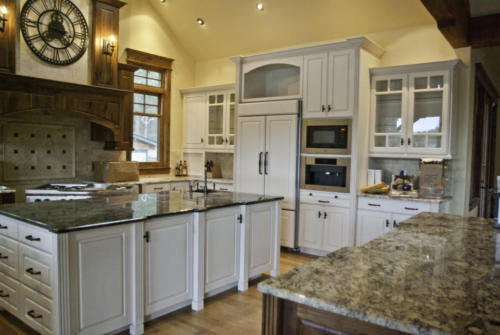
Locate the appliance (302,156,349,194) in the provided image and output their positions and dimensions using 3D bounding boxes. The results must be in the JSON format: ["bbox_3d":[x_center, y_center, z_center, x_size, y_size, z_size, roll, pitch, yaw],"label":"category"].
[{"bbox_3d":[1.146,0.088,5.204,0.718,0.448,0.500,3,3,37],"label":"appliance"}]

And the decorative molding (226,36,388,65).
[{"bbox_3d":[0.771,-1.570,5.482,2.140,0.125,0.830,3,3,37],"label":"decorative molding"}]

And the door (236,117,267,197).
[{"bbox_3d":[0.037,-0.092,5.717,0.535,1.353,0.100,3,3,37],"label":"door"}]

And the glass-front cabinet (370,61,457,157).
[{"bbox_3d":[2.169,-0.735,5.009,1.072,1.200,0.345,3,3,37],"label":"glass-front cabinet"}]

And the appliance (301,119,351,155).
[{"bbox_3d":[1.208,-0.430,5.426,0.739,0.481,0.500,3,3,37],"label":"appliance"}]

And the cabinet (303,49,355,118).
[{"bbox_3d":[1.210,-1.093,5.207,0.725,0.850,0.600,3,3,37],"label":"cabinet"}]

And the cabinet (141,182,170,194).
[{"bbox_3d":[-1.812,0.703,6.466,0.632,0.904,0.592,3,3,37],"label":"cabinet"}]

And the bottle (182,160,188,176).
[{"bbox_3d":[-1.259,0.016,7.340,0.085,0.308,0.085,3,3,37],"label":"bottle"}]

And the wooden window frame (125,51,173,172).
[{"bbox_3d":[-1.759,-0.928,6.715,0.120,2.145,1.010,3,3,37],"label":"wooden window frame"}]

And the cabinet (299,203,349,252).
[{"bbox_3d":[1.175,0.815,5.293,0.735,0.618,0.600,3,3,37],"label":"cabinet"}]

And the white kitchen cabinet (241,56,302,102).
[{"bbox_3d":[0.526,-1.348,6.043,1.129,0.631,0.654,3,3,37],"label":"white kitchen cabinet"}]

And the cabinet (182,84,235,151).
[{"bbox_3d":[-0.575,-0.863,6.820,1.620,1.120,0.370,3,3,37],"label":"cabinet"}]

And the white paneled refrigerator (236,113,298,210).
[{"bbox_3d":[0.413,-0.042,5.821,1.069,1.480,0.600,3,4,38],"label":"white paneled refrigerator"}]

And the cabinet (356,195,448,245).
[{"bbox_3d":[2.021,0.833,4.970,1.006,0.914,0.661,3,3,37],"label":"cabinet"}]

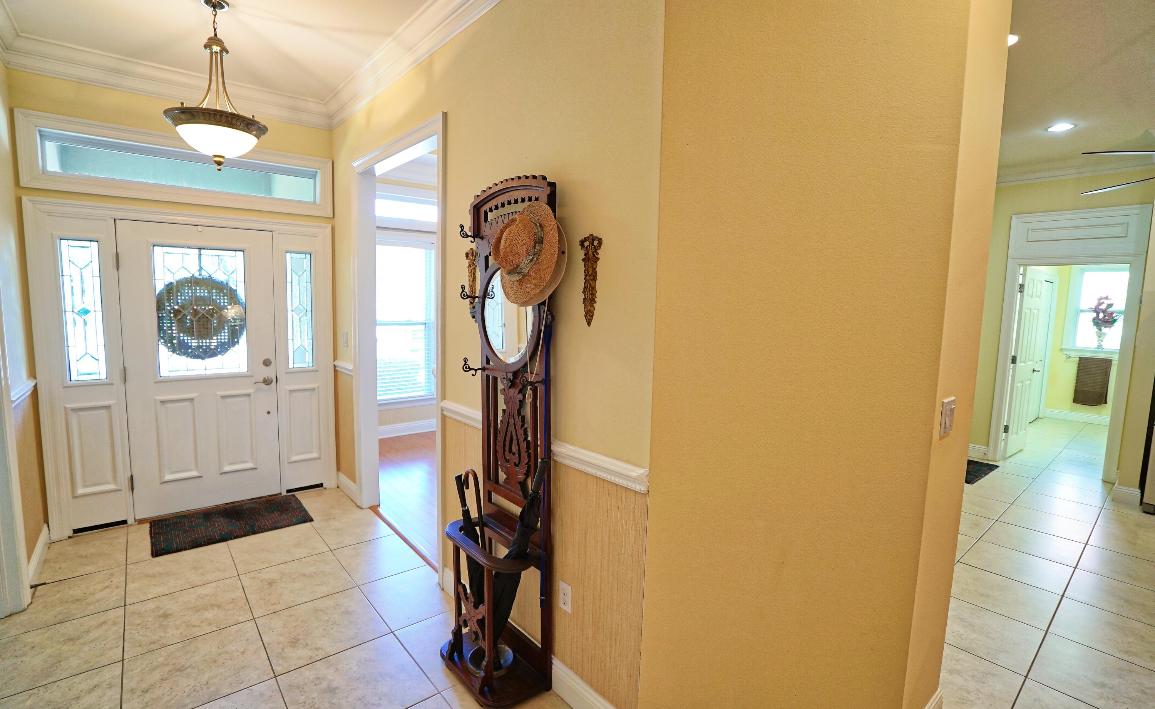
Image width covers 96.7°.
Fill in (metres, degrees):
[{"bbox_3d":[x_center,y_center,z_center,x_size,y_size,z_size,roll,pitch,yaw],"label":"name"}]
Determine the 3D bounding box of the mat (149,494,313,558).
[{"bbox_3d":[-2.460,1.192,3.667,0.899,0.008,0.617,-4,8,-40],"label":"mat"}]

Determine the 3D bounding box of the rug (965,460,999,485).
[{"bbox_3d":[3.816,1.148,5.264,0.907,0.008,0.611,-4,8,-40],"label":"rug"}]

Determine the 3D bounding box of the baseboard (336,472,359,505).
[{"bbox_3d":[-1.860,1.089,4.164,0.021,0.129,0.553,-4,8,-40],"label":"baseboard"}]

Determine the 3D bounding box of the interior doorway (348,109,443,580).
[{"bbox_3d":[-1.170,-0.047,3.341,0.140,2.599,1.492,-4,8,-40],"label":"interior doorway"}]

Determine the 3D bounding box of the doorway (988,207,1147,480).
[{"bbox_3d":[4.814,-0.089,5.083,0.083,2.549,0.957,-4,8,-40],"label":"doorway"}]

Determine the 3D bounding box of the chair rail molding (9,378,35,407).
[{"bbox_3d":[-3.125,0.224,2.898,0.040,0.063,0.784,-4,8,-40],"label":"chair rail molding"}]

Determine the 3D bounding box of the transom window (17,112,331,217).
[{"bbox_3d":[-2.662,-1.290,3.617,1.751,0.455,0.083,-4,8,-40],"label":"transom window"}]

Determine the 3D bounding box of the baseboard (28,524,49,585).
[{"bbox_3d":[-3.131,1.180,2.979,0.021,0.157,0.759,-4,8,-40],"label":"baseboard"}]

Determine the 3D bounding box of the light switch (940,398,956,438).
[{"bbox_3d":[1.264,0.211,1.747,0.121,0.119,0.007,-4,8,-40],"label":"light switch"}]

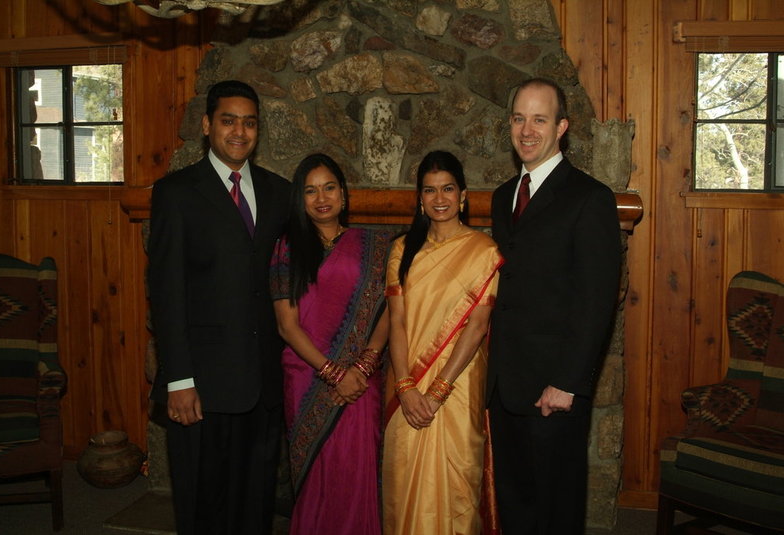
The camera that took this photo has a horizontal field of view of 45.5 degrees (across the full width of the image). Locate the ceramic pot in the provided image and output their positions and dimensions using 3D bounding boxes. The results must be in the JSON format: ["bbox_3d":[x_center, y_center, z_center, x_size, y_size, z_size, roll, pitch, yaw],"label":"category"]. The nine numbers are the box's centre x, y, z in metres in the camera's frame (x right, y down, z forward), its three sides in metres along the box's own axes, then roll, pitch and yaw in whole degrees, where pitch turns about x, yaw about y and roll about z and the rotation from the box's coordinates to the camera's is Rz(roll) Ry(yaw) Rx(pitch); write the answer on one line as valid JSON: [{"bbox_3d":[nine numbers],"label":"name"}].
[{"bbox_3d":[-1.353,0.921,4.485,0.295,0.240,0.295,0,6,0],"label":"ceramic pot"}]

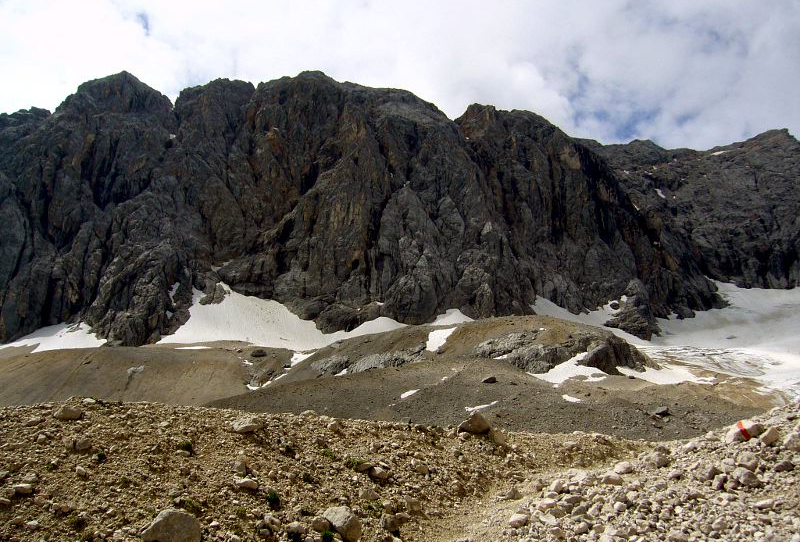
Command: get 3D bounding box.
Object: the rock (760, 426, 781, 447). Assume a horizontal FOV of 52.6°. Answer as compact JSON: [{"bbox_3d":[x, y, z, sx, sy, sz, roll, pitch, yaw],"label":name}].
[{"bbox_3d":[4.718,2.095,10.300,0.242,0.222,0.216,-3,-6,24],"label":"rock"}]

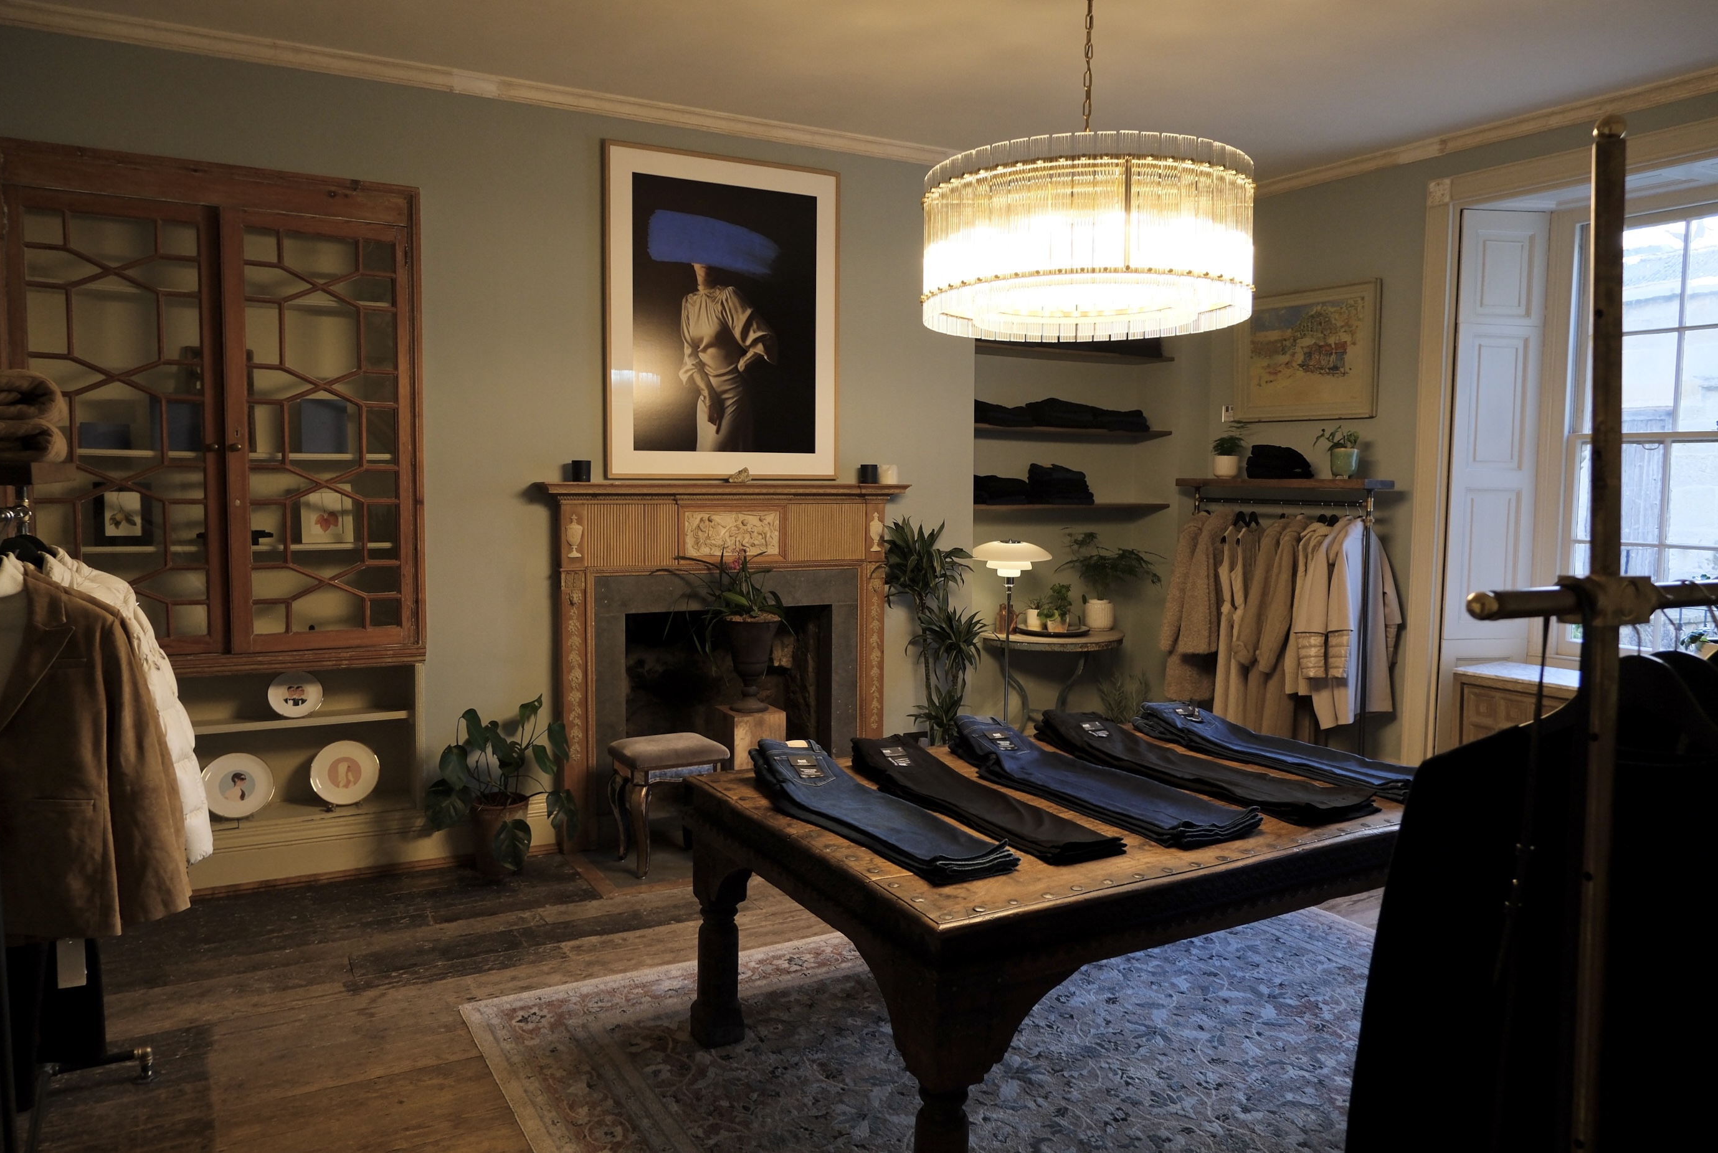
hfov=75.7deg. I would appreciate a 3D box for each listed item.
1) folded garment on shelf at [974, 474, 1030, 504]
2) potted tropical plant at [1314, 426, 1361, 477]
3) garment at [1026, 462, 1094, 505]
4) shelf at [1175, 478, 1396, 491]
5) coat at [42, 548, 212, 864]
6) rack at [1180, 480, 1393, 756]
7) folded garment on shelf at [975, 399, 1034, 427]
[{"bbox_3d":[0.690,-0.440,5.604,0.260,0.148,0.240,-2,5,-26],"label":"folded garment on shelf"},{"bbox_3d":[2.319,-0.600,5.349,0.188,0.257,0.197,-3,5,-34],"label":"potted tropical plant"},{"bbox_3d":[1.051,-0.481,5.777,0.265,0.215,0.240,-2,5,-26],"label":"garment"},{"bbox_3d":[2.088,-0.459,5.486,0.260,0.042,1.030,-3,6,-37],"label":"shelf"},{"bbox_3d":[-1.889,0.323,2.576,0.630,0.780,0.220,-2,5,-26],"label":"coat"},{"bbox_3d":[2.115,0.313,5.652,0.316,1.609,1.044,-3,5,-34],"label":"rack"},{"bbox_3d":[0.674,-0.837,5.671,0.375,0.133,0.276,-2,5,-25],"label":"folded garment on shelf"}]

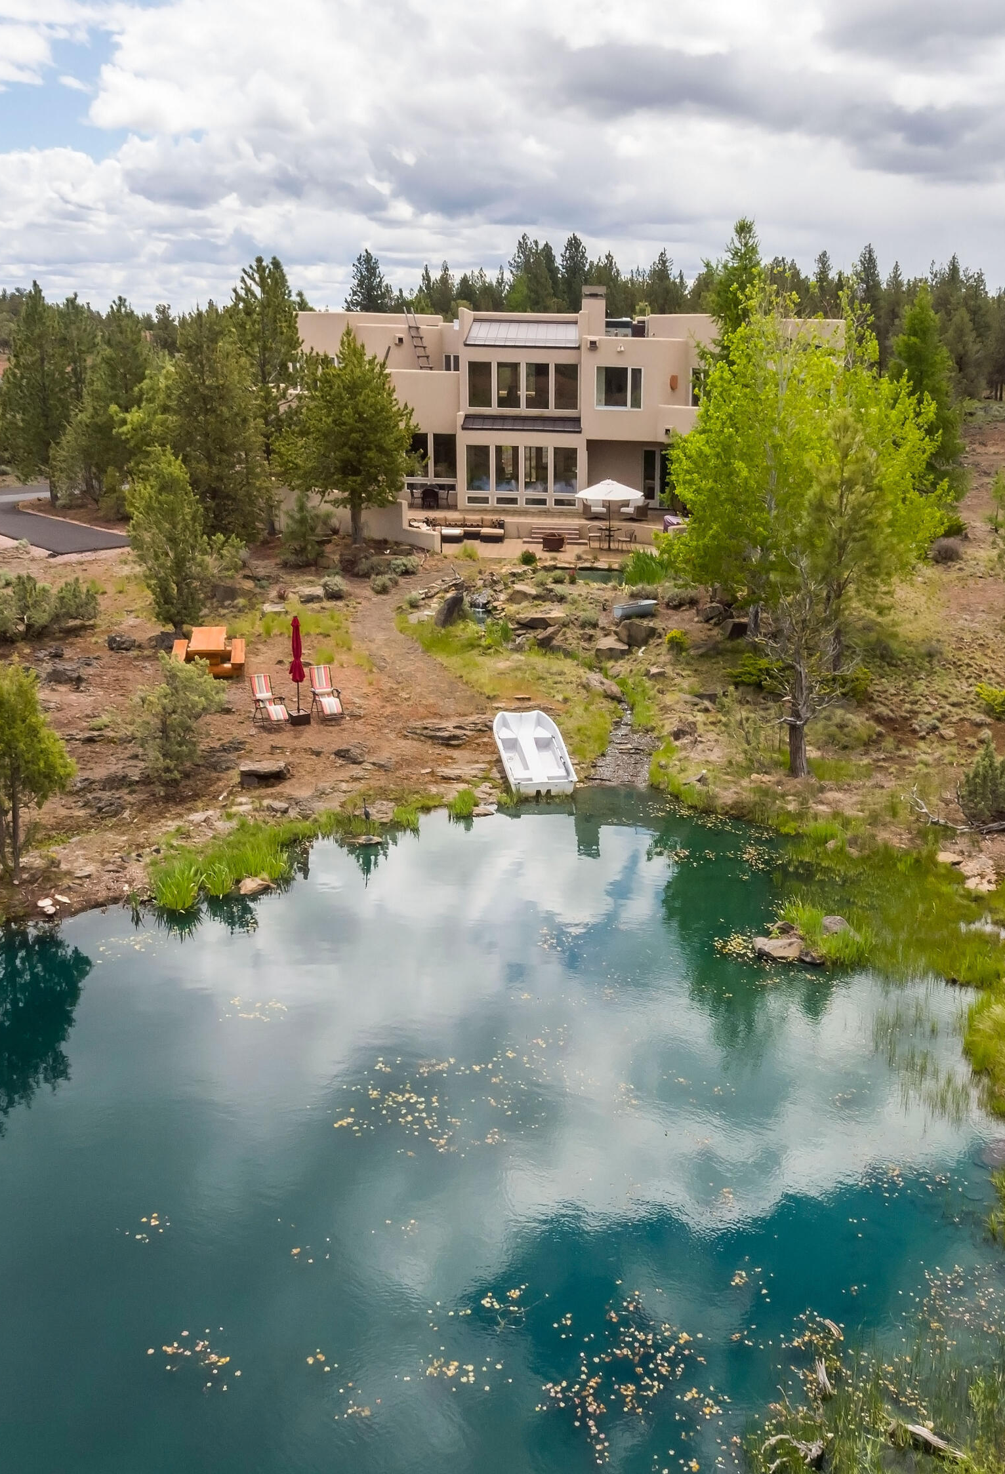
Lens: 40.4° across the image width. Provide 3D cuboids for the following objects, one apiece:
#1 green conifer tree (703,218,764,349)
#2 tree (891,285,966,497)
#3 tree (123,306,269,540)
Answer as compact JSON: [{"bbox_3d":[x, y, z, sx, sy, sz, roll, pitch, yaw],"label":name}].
[{"bbox_3d":[7.983,-11.877,46.129,3.432,10.578,3.432,0,17,0],"label":"green conifer tree"},{"bbox_3d":[17.206,-13.599,54.105,3.170,8.230,3.170,0,17,0],"label":"tree"},{"bbox_3d":[-9.873,-10.210,44.449,4.700,7.190,4.300,0,17,0],"label":"tree"}]

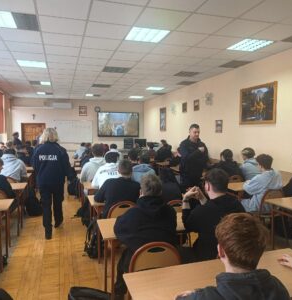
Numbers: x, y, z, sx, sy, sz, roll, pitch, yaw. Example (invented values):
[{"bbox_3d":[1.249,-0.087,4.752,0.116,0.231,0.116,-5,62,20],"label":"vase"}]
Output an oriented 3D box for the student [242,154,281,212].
[{"bbox_3d":[1.692,0.714,4.020,0.520,1.300,0.780,-2,4,-25],"label":"student"}]

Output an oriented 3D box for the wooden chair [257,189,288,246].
[{"bbox_3d":[1.716,0.948,3.897,0.410,0.850,0.480,-1,4,-17],"label":"wooden chair"}]

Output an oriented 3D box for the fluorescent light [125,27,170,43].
[{"bbox_3d":[0.012,-1.707,3.949,0.590,0.060,0.590,-1,4,-17],"label":"fluorescent light"}]

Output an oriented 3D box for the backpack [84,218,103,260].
[{"bbox_3d":[-0.691,1.144,3.498,0.240,0.490,0.300,-1,4,-17],"label":"backpack"}]

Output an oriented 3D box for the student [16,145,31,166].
[{"bbox_3d":[-2.692,0.563,5.865,0.500,1.310,0.750,-1,4,-2],"label":"student"}]

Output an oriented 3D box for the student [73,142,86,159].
[{"bbox_3d":[-1.972,0.428,8.136,0.500,1.260,0.720,-1,5,-12],"label":"student"}]

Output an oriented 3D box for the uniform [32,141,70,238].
[{"bbox_3d":[-1.504,0.512,4.212,0.550,1.700,0.500,-2,5,-17],"label":"uniform"}]

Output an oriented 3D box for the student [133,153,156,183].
[{"bbox_3d":[-0.071,0.686,4.492,0.500,1.300,0.780,-1,4,-17],"label":"student"}]

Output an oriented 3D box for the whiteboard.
[{"bbox_3d":[-3.349,-0.818,12.306,1.720,1.060,0.040,-2,5,-17],"label":"whiteboard"}]

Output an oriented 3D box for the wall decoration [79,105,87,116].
[{"bbox_3d":[-2.858,-1.766,12.110,0.340,0.440,0.030,-2,4,-17],"label":"wall decoration"}]

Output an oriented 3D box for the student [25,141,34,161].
[{"bbox_3d":[-3.297,0.467,7.505,0.500,1.330,0.780,-1,4,-17],"label":"student"}]

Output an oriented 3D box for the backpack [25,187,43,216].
[{"bbox_3d":[-2.119,0.992,5.077,0.270,0.500,0.340,-2,4,-17],"label":"backpack"}]

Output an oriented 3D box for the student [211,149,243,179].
[{"bbox_3d":[1.437,0.622,4.927,0.560,1.270,0.750,-2,4,-22],"label":"student"}]

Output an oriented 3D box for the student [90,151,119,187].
[{"bbox_3d":[-0.575,0.677,4.226,0.540,1.290,0.750,-2,4,-17],"label":"student"}]

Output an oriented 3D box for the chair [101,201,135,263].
[{"bbox_3d":[-0.298,1.007,3.314,0.430,0.840,0.500,-2,5,-17],"label":"chair"}]

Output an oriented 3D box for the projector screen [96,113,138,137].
[{"bbox_3d":[-1.259,-1.193,12.631,1.980,1.150,0.090,-2,4,-17],"label":"projector screen"}]

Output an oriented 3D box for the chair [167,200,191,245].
[{"bbox_3d":[0.308,0.997,3.340,0.410,0.840,0.480,-1,4,-17],"label":"chair"}]

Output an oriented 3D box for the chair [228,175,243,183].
[{"bbox_3d":[1.552,0.873,5.048,0.410,0.840,0.480,-1,4,-17],"label":"chair"}]

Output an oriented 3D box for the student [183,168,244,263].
[{"bbox_3d":[0.552,0.818,2.515,0.530,1.330,0.750,-2,5,-25],"label":"student"}]

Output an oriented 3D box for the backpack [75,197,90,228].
[{"bbox_3d":[-0.977,1.040,4.441,0.250,0.480,0.320,-2,4,-17],"label":"backpack"}]

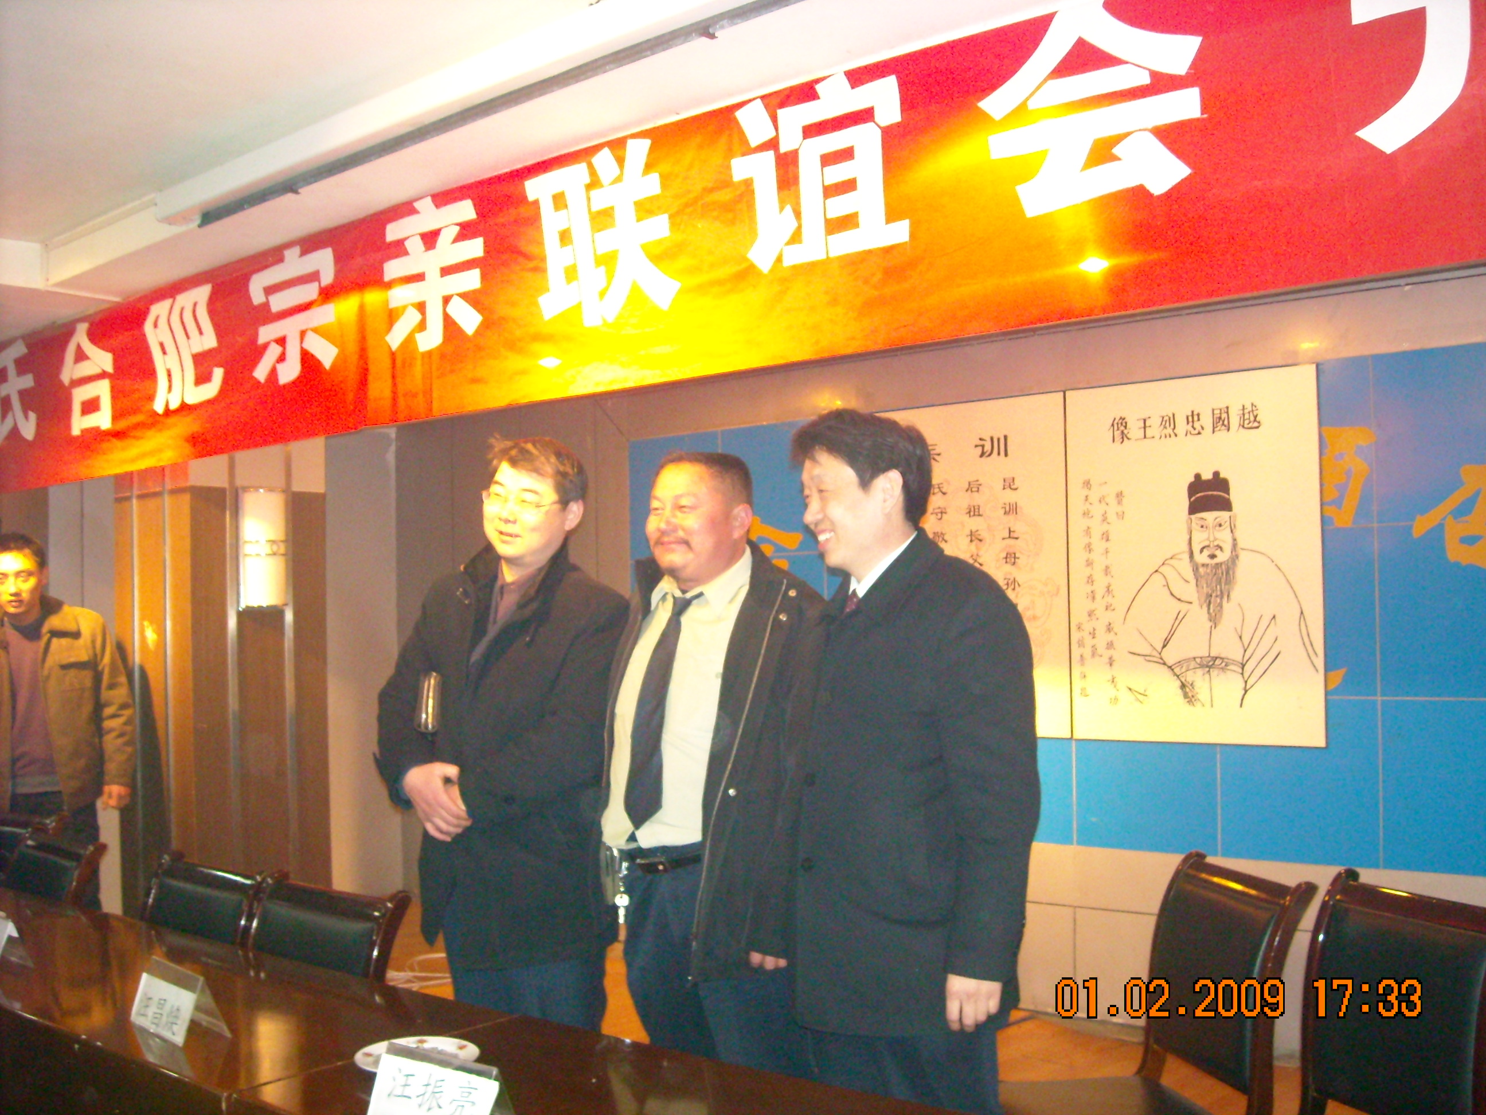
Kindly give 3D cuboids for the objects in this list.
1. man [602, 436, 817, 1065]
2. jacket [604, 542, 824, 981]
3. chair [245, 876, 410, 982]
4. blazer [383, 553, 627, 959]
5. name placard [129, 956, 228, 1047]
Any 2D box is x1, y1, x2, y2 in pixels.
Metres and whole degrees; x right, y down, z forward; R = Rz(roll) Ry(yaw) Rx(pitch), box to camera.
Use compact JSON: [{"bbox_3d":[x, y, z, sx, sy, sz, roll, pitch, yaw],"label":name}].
[{"bbox_3d":[-0.042,0.648,2.720,0.550,1.692,0.350,-3,-2,37],"label":"man"},{"bbox_3d":[-0.050,0.357,2.730,0.540,0.770,0.340,-3,-2,37],"label":"jacket"},{"bbox_3d":[-0.965,1.092,2.861,0.460,0.860,0.550,-3,-2,39],"label":"chair"},{"bbox_3d":[-0.463,0.383,2.960,0.550,0.820,0.380,-3,-2,38],"label":"blazer"},{"bbox_3d":[-0.898,0.701,2.394,0.076,0.098,0.215,0,-2,-41],"label":"name placard"}]

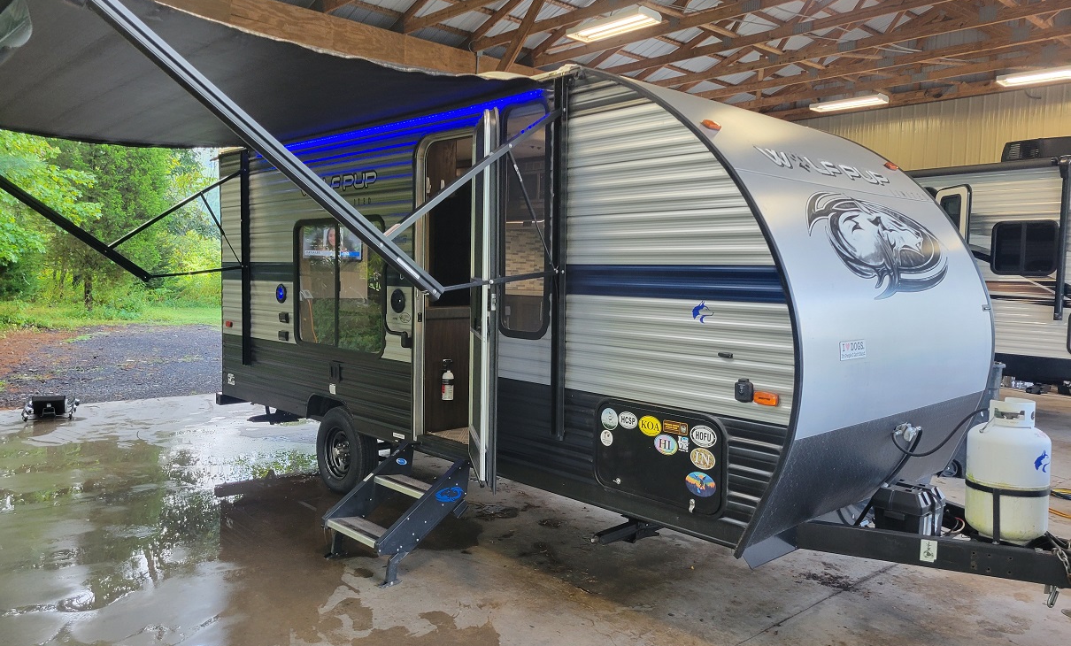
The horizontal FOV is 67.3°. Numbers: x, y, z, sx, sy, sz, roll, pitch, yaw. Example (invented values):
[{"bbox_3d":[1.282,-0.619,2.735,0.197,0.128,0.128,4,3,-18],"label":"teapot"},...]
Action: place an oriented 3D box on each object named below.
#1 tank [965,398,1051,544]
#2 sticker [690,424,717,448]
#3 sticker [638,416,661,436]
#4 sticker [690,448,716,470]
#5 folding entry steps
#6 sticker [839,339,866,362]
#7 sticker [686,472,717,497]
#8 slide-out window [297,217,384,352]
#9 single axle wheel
[{"bbox_3d":[2.110,0.655,3.593,0.325,0.610,0.325,-3,5,-43],"label":"tank"},{"bbox_3d":[0.756,0.511,3.619,0.005,0.099,0.144,-3,5,-43],"label":"sticker"},{"bbox_3d":[0.547,0.493,3.840,0.005,0.099,0.142,-3,5,-43],"label":"sticker"},{"bbox_3d":[0.754,0.613,3.626,0.005,0.096,0.137,-3,5,-43],"label":"sticker"},{"bbox_3d":[-0.806,1.091,4.782,0.680,0.670,0.640,-3,5,-43],"label":"folding entry steps"},{"bbox_3d":[1.416,0.120,3.578,0.242,0.082,0.005,-3,5,-43],"label":"sticker"},{"bbox_3d":[0.748,0.729,3.638,0.005,0.108,0.168,-3,5,-43],"label":"sticker"},{"bbox_3d":[-1.486,-0.285,5.987,0.050,0.970,1.310,-3,5,-43],"label":"slide-out window"},{"bbox_3d":[-1.439,0.989,6.220,0.205,0.667,0.667,-3,5,-43],"label":"single axle wheel"}]

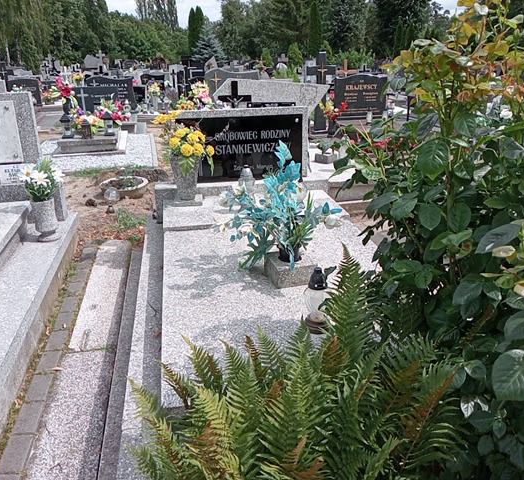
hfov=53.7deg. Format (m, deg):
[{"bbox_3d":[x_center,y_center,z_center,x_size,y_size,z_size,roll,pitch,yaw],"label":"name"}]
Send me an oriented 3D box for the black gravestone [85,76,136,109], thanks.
[{"bbox_3d":[-2.920,-2.801,9.905,0.960,0.630,0.140,-4,20,-12],"label":"black gravestone"}]

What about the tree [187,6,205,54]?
[{"bbox_3d":[-4.590,-13.486,35.263,1.150,4.350,1.100,-4,20,-10],"label":"tree"}]

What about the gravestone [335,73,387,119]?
[{"bbox_3d":[1.655,-2.367,8.495,0.860,0.700,0.130,-4,20,-10],"label":"gravestone"}]

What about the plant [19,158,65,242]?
[{"bbox_3d":[-1.498,-0.273,3.460,0.280,0.530,0.270,-4,20,-10],"label":"plant"}]

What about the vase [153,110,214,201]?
[{"bbox_3d":[-0.627,-0.669,4.044,0.460,0.680,0.400,-4,20,-10],"label":"vase"}]

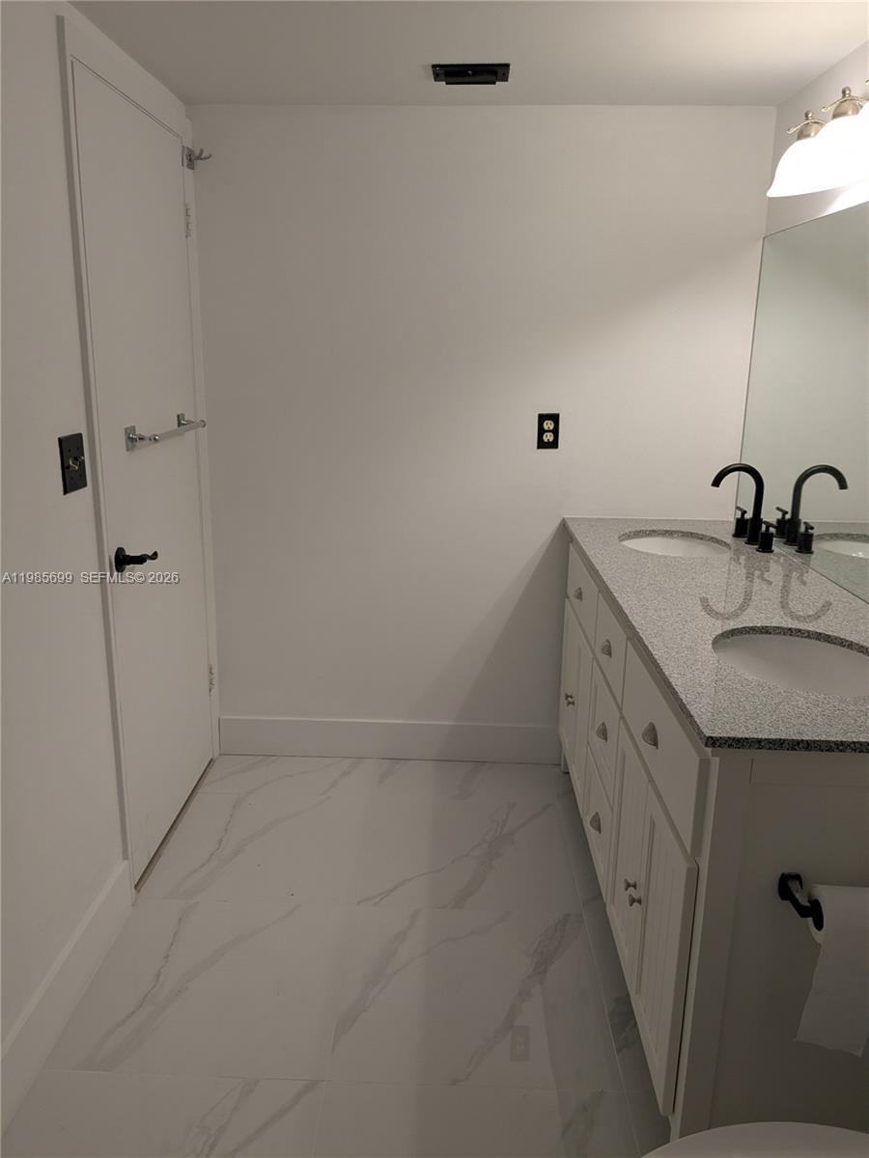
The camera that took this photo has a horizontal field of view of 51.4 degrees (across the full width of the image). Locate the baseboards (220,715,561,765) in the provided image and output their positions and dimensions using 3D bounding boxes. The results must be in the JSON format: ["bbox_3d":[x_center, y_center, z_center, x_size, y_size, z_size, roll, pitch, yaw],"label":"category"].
[{"bbox_3d":[-0.162,0.595,3.288,1.245,0.147,0.016,1,14,1],"label":"baseboards"}]

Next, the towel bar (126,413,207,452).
[{"bbox_3d":[-0.746,-0.420,2.573,0.080,0.060,0.510,1,14,1],"label":"towel bar"}]

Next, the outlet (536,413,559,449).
[{"bbox_3d":[0.380,-0.489,3.001,0.069,0.115,0.009,1,14,1],"label":"outlet"}]

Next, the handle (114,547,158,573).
[{"bbox_3d":[-0.767,-0.057,2.344,0.065,0.065,0.144,1,14,1],"label":"handle"}]

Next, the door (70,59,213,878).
[{"bbox_3d":[-0.809,-0.245,2.608,0.040,2.036,0.804,1,14,1],"label":"door"}]

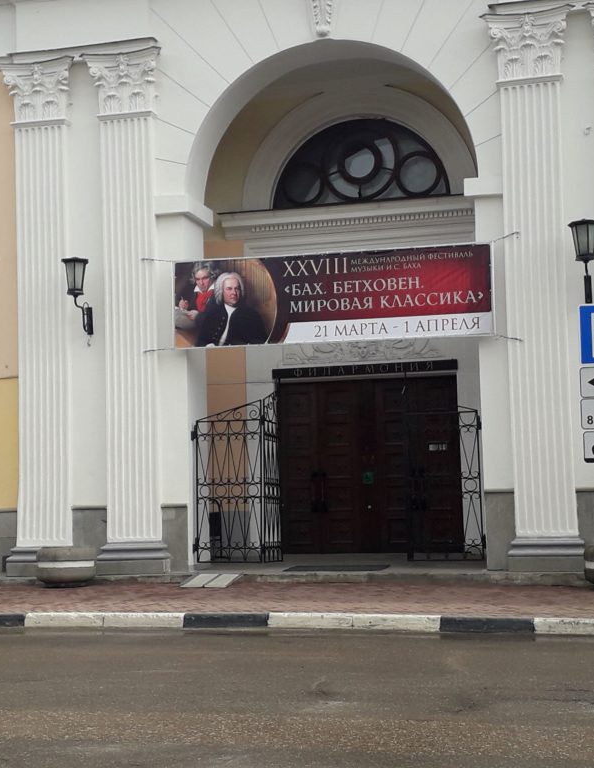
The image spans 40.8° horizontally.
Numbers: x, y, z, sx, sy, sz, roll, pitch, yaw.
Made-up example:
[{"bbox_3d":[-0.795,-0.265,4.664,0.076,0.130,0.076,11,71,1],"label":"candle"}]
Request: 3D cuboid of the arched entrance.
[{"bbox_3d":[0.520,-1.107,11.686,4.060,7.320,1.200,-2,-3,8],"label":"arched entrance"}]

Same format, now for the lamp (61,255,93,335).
[{"bbox_3d":[-3.079,-1.259,11.349,0.370,1.060,0.480,-2,-3,14],"label":"lamp"}]

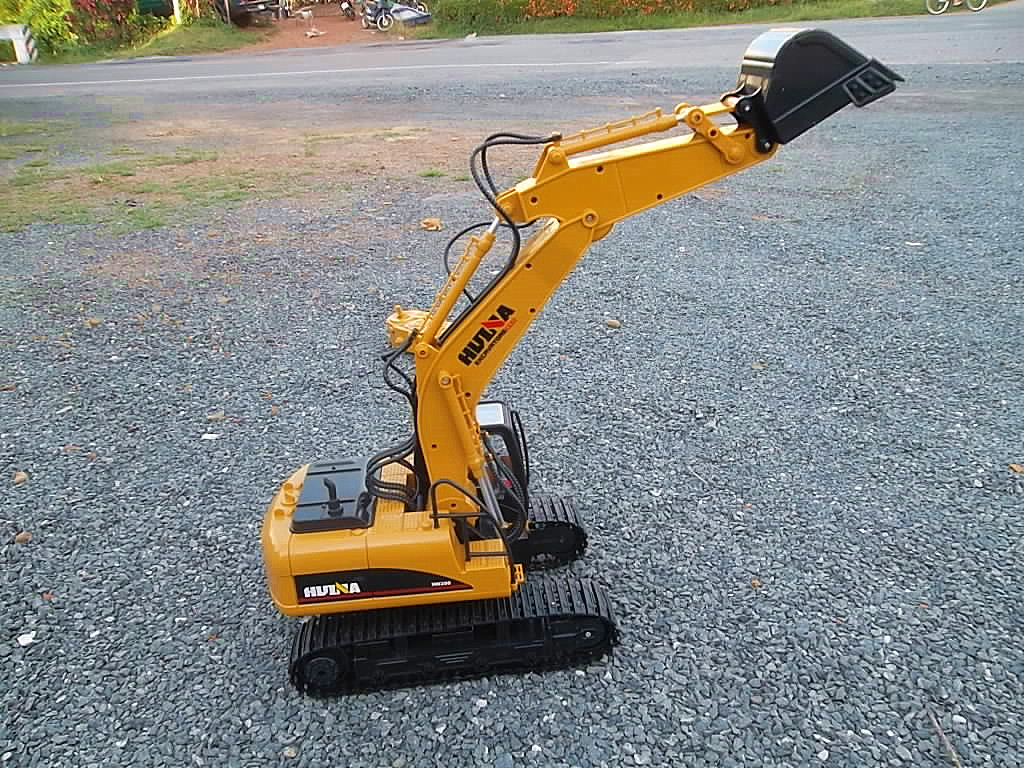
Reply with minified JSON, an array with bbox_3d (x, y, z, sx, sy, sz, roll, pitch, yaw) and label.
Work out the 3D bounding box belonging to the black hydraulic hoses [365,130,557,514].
[{"bbox_3d":[-0.046,-0.037,0.653,0.182,0.320,0.058,-5,25,-1],"label":"black hydraulic hoses"}]

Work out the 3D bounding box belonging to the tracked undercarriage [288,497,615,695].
[{"bbox_3d":[-0.055,0.186,0.733,0.270,0.057,0.176,-5,25,-5],"label":"tracked undercarriage"}]

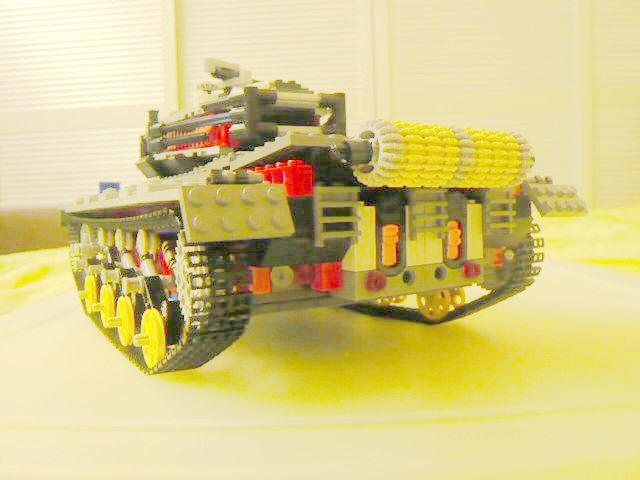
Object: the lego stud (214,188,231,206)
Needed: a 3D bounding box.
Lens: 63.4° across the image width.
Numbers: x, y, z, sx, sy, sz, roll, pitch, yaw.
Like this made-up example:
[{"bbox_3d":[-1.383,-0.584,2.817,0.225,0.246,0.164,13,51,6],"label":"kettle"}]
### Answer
[{"bbox_3d":[-0.027,-0.012,0.146,0.005,0.005,0.002,-4,-19,-32],"label":"lego stud"}]

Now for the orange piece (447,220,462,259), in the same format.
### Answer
[{"bbox_3d":[0.053,0.000,0.203,0.006,0.015,0.006,-4,3,-30],"label":"orange piece"}]

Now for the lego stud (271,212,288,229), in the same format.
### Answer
[{"bbox_3d":[-0.012,-0.006,0.155,0.005,0.005,0.002,-4,-16,-30],"label":"lego stud"}]

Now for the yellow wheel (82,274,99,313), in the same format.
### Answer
[{"bbox_3d":[-0.150,0.036,0.341,0.005,0.024,0.024,-4,5,-32],"label":"yellow wheel"}]

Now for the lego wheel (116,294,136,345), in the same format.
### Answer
[{"bbox_3d":[-0.096,0.039,0.255,0.005,0.024,0.024,-4,5,-32],"label":"lego wheel"}]

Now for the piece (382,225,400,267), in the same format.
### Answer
[{"bbox_3d":[0.025,0.002,0.186,0.006,0.015,0.005,-4,5,-32],"label":"piece"}]

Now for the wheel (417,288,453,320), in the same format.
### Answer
[{"bbox_3d":[0.065,0.033,0.294,0.005,0.024,0.024,-4,5,-32],"label":"wheel"}]

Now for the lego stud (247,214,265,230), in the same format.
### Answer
[{"bbox_3d":[-0.019,-0.005,0.151,0.005,0.005,0.002,-4,-16,-30],"label":"lego stud"}]

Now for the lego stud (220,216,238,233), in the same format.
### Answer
[{"bbox_3d":[-0.026,-0.005,0.147,0.005,0.005,0.002,-4,-16,-30],"label":"lego stud"}]

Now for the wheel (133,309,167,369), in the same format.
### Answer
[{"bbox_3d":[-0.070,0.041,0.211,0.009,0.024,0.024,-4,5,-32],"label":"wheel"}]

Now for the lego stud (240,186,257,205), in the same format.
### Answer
[{"bbox_3d":[-0.021,-0.013,0.153,0.005,0.005,0.002,-4,-16,-30],"label":"lego stud"}]

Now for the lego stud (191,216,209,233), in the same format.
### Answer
[{"bbox_3d":[-0.033,-0.004,0.143,0.005,0.005,0.002,-4,-16,-30],"label":"lego stud"}]

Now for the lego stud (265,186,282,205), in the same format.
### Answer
[{"bbox_3d":[-0.014,-0.013,0.155,0.005,0.005,0.002,-4,-19,-32],"label":"lego stud"}]

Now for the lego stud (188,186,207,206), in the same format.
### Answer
[{"bbox_3d":[-0.034,-0.012,0.145,0.005,0.005,0.002,-4,-16,-30],"label":"lego stud"}]

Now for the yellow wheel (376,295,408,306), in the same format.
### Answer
[{"bbox_3d":[0.047,0.029,0.336,0.005,0.024,0.024,-4,5,-32],"label":"yellow wheel"}]

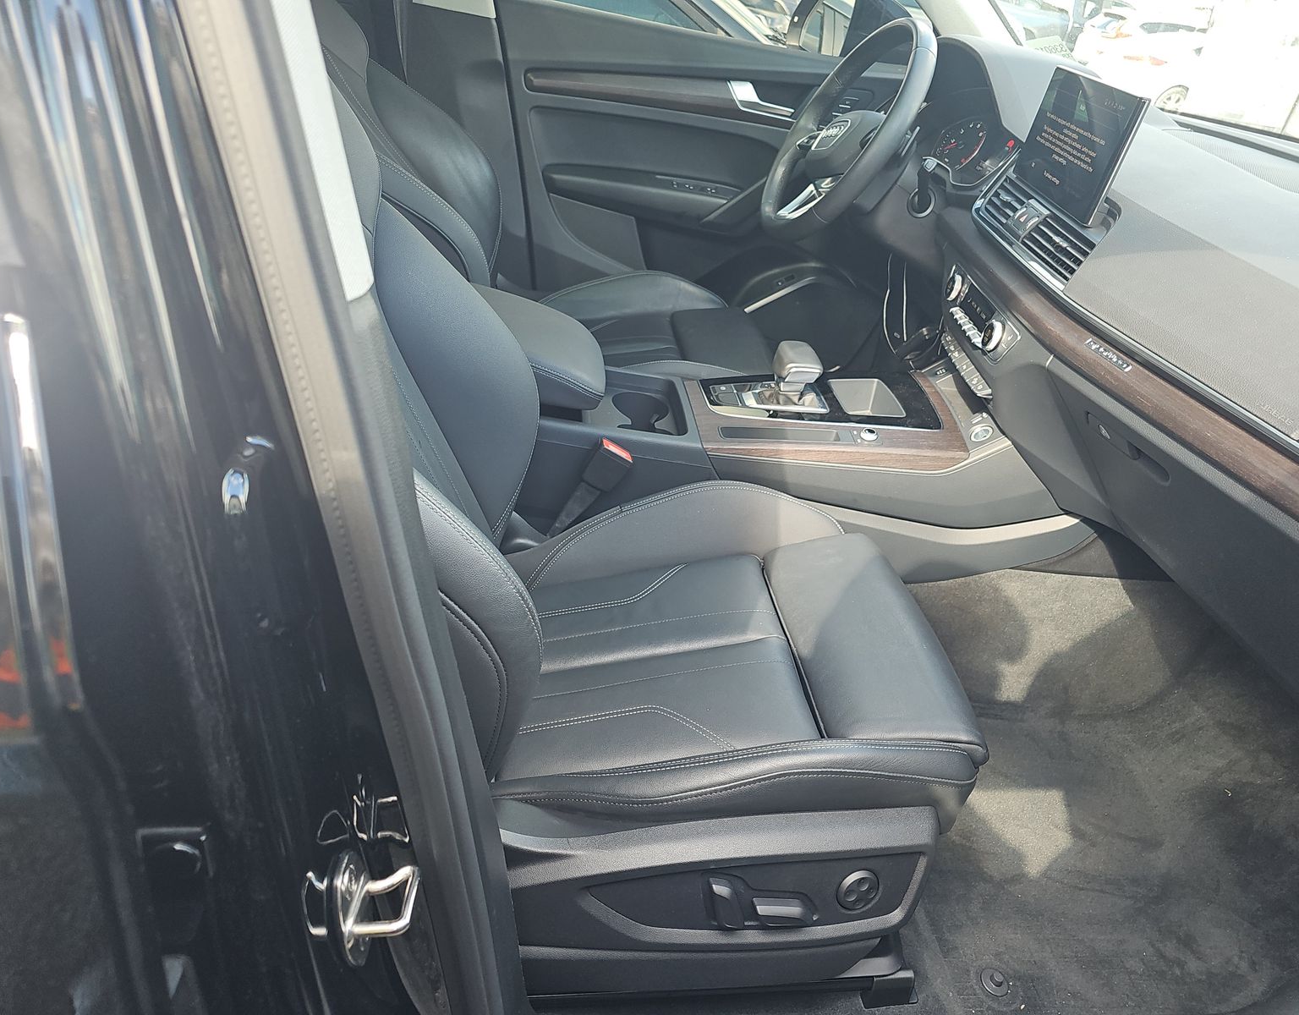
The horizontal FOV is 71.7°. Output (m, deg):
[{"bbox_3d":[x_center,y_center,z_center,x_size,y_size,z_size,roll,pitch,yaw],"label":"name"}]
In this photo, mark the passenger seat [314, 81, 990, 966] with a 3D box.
[{"bbox_3d":[-0.079,-0.026,0.851,0.836,1.035,0.551,2,34,-12],"label":"passenger seat"}]

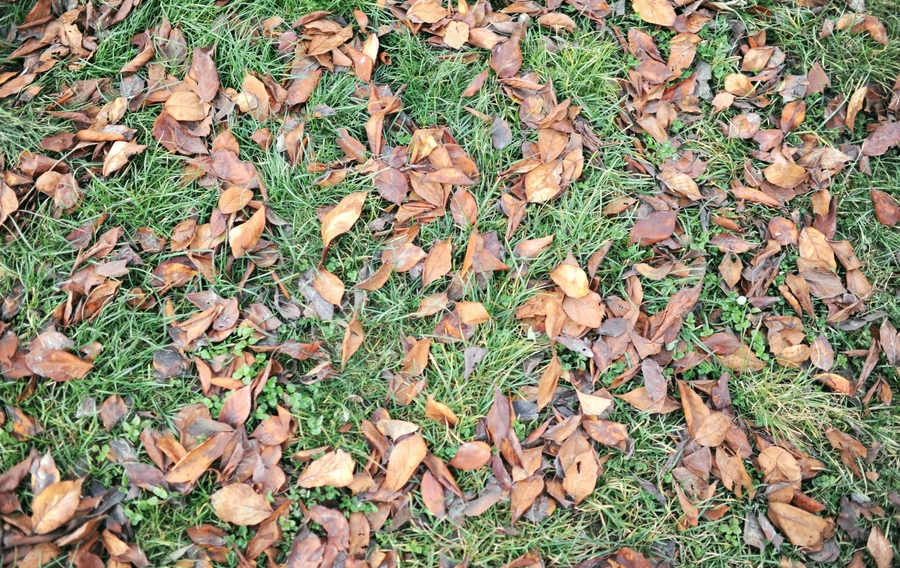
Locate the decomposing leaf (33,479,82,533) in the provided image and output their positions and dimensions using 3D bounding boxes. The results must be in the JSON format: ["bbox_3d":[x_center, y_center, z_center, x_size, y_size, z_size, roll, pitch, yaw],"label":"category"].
[{"bbox_3d":[-0.575,0.323,1.278,0.062,0.020,0.097,33,68,15],"label":"decomposing leaf"}]

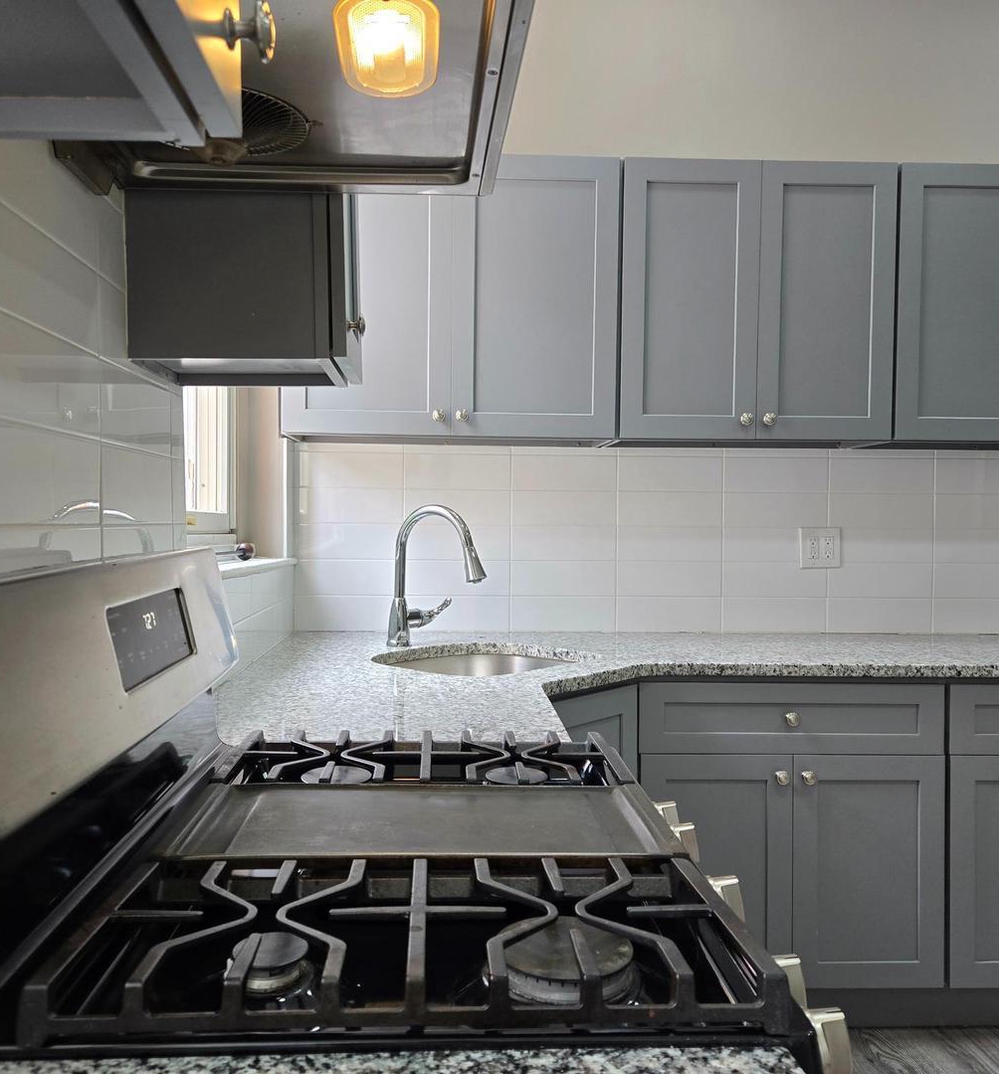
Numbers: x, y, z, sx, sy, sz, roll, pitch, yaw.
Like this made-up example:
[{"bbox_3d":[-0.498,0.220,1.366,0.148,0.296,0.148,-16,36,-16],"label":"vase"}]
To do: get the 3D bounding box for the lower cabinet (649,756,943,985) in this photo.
[{"bbox_3d":[0.714,0.818,2.649,0.755,0.584,0.610,0,1,-1],"label":"lower cabinet"}]

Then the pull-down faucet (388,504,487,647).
[{"bbox_3d":[-0.134,0.106,2.595,0.335,0.388,0.195,2,2,41],"label":"pull-down faucet"}]

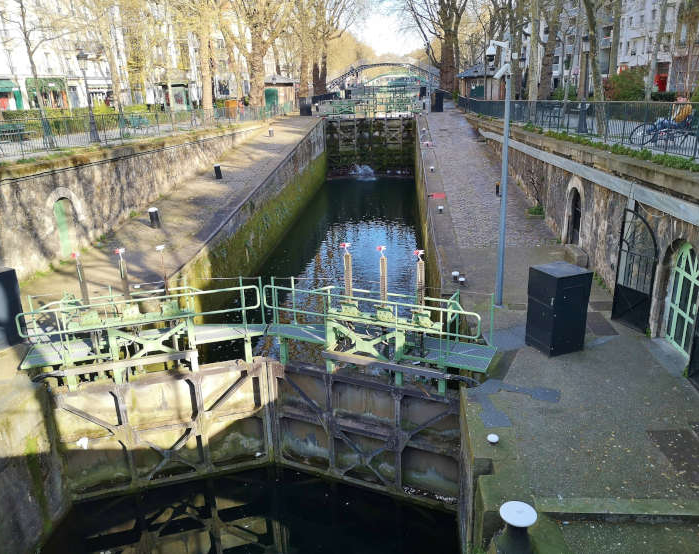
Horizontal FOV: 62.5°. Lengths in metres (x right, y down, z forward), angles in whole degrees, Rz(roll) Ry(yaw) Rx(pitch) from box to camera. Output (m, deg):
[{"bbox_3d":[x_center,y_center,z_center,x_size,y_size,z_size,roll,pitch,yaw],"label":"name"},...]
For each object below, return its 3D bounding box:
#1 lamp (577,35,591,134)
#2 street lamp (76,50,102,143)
[{"bbox_3d":[8.341,-6.767,20.291,0.450,3.300,0.450,0,17,6],"label":"lamp"},{"bbox_3d":[-10.384,-7.155,23.007,0.480,3.450,0.480,0,17,6],"label":"street lamp"}]

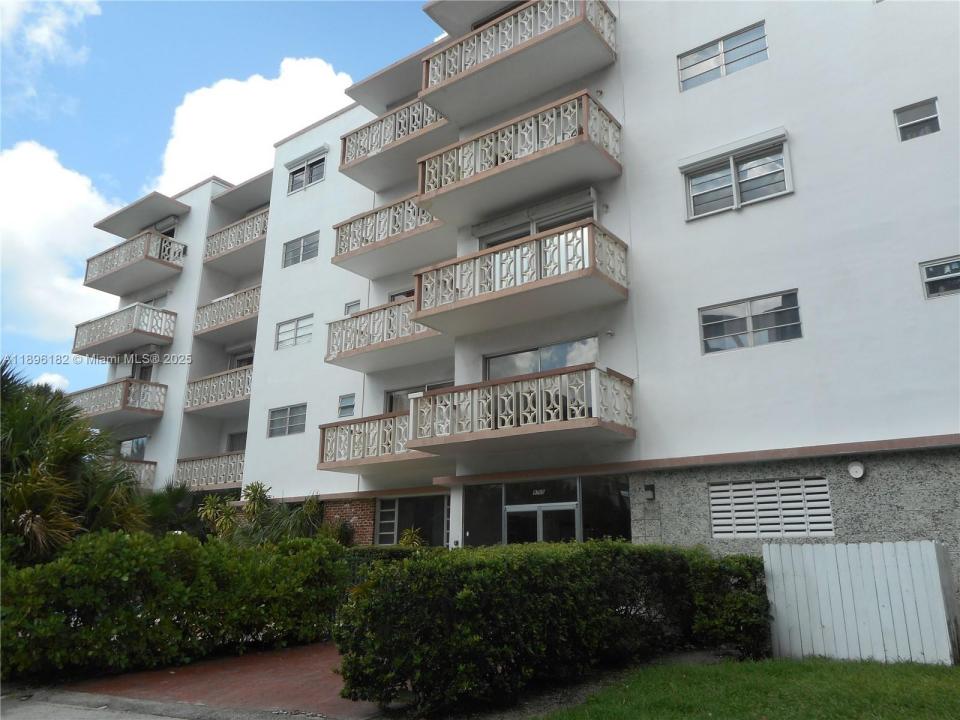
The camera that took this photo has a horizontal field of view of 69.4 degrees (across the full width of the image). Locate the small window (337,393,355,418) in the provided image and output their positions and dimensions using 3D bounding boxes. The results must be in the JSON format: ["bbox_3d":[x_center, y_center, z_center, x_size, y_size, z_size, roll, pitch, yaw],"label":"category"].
[{"bbox_3d":[-3.994,1.355,20.704,0.658,0.639,0.110,-11,-20,34],"label":"small window"}]

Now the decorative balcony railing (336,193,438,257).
[{"bbox_3d":[-2.113,-3.574,19.643,4.283,1.026,1.548,-11,-20,34],"label":"decorative balcony railing"}]

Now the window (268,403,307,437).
[{"bbox_3d":[-6.119,1.931,22.022,1.822,0.925,0.140,-11,-20,34],"label":"window"}]

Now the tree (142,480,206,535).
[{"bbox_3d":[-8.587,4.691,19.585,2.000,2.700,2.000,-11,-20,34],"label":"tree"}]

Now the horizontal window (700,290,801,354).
[{"bbox_3d":[5.169,-0.700,13.300,1.868,0.973,0.130,-11,-20,34],"label":"horizontal window"}]

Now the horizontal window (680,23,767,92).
[{"bbox_3d":[5.066,-6.338,14.564,1.786,0.912,0.140,-11,-20,34],"label":"horizontal window"}]

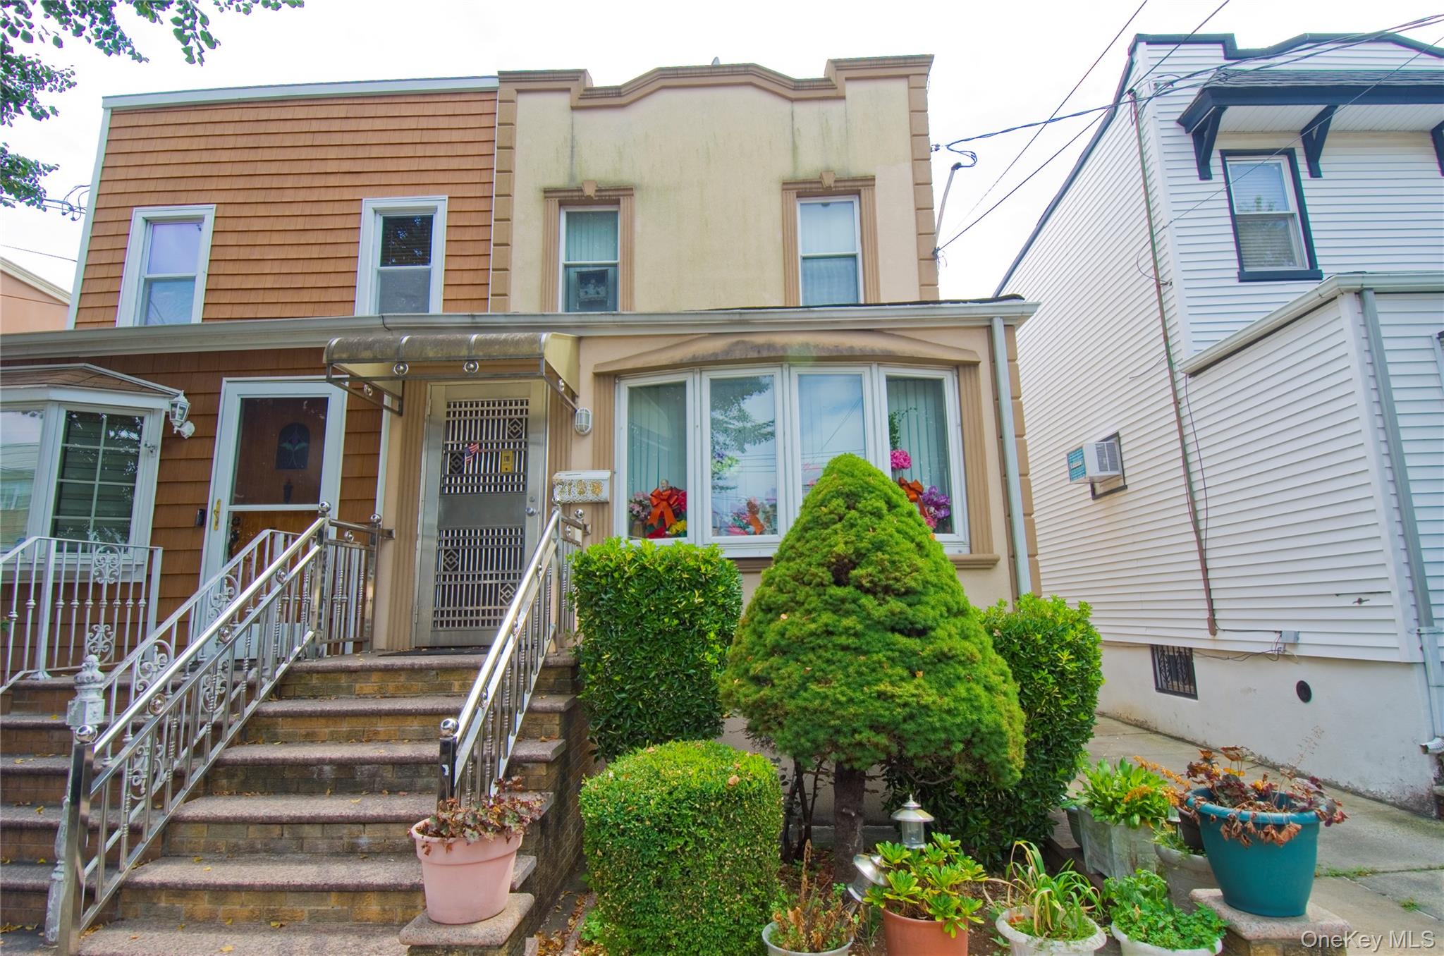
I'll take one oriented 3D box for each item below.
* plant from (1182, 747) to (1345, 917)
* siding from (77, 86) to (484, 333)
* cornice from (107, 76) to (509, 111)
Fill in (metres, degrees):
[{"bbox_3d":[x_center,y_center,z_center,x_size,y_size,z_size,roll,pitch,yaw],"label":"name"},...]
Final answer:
[{"bbox_3d":[2.405,1.558,3.204,0.560,0.625,0.530,-1,-11,2],"label":"plant"},{"bbox_3d":[-5.031,-3.088,8.419,4.785,2.980,0.130,-1,-11,2],"label":"siding"},{"bbox_3d":[-5.080,-4.576,8.627,4.850,0.196,0.200,-1,-11,2],"label":"cornice"}]

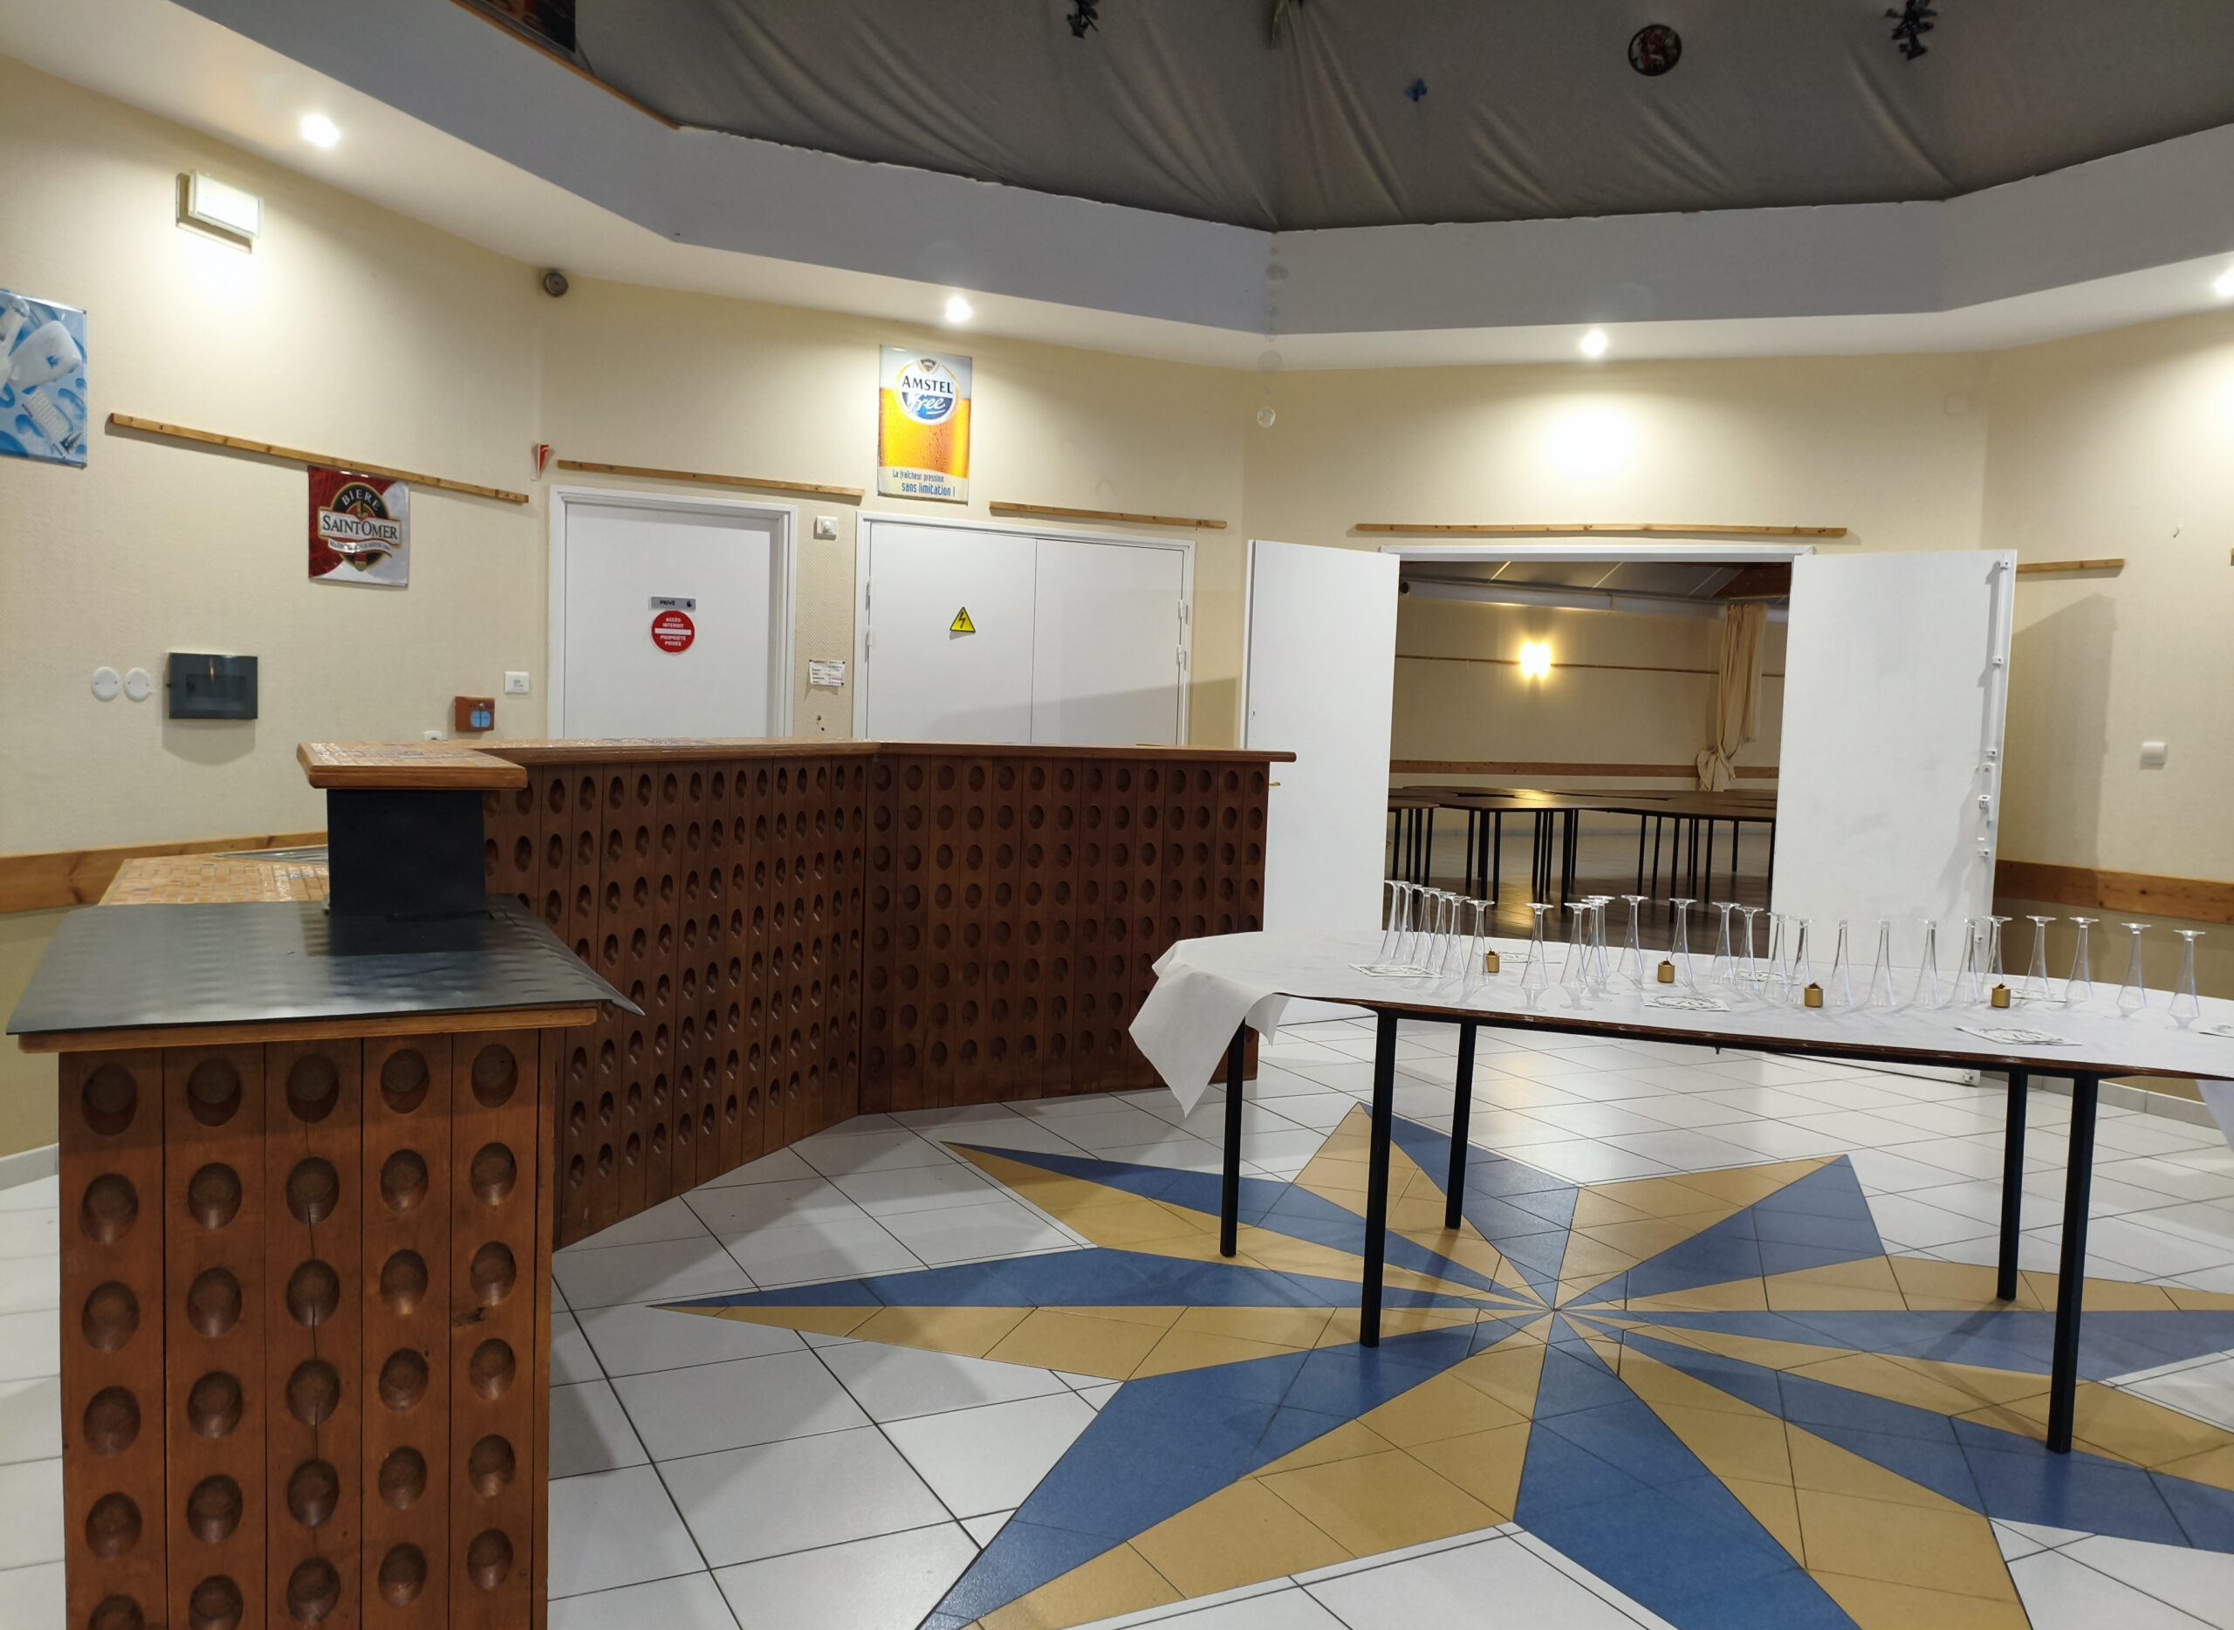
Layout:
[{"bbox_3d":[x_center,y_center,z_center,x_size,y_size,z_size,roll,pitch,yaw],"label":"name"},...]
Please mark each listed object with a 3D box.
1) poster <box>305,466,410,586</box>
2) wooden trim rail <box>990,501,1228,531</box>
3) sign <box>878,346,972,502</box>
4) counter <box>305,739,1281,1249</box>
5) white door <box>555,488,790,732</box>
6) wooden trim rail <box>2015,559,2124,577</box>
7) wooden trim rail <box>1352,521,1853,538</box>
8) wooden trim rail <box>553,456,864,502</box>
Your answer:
[{"bbox_3d":[-2.425,-0.925,5.399,0.015,0.354,0.440,3,4,18],"label":"poster"},{"bbox_3d":[-0.015,-1.302,7.310,1.156,0.028,0.022,0,4,-27],"label":"wooden trim rail"},{"bbox_3d":[-0.786,-1.601,6.899,0.393,0.604,0.015,0,4,-27],"label":"sign"},{"bbox_3d":[-0.620,0.424,4.596,1.472,1.201,4.142,3,4,18],"label":"counter"},{"bbox_3d":[-1.743,-0.181,6.569,0.944,2.100,0.110,0,4,-27],"label":"white door"},{"bbox_3d":[3.576,-0.944,6.381,0.022,0.028,0.509,0,4,-27],"label":"wooden trim rail"},{"bbox_3d":[2.016,-1.210,7.131,2.007,0.028,0.022,3,4,18],"label":"wooden trim rail"},{"bbox_3d":[-1.550,-1.302,6.530,1.188,0.028,0.022,0,4,-27],"label":"wooden trim rail"}]

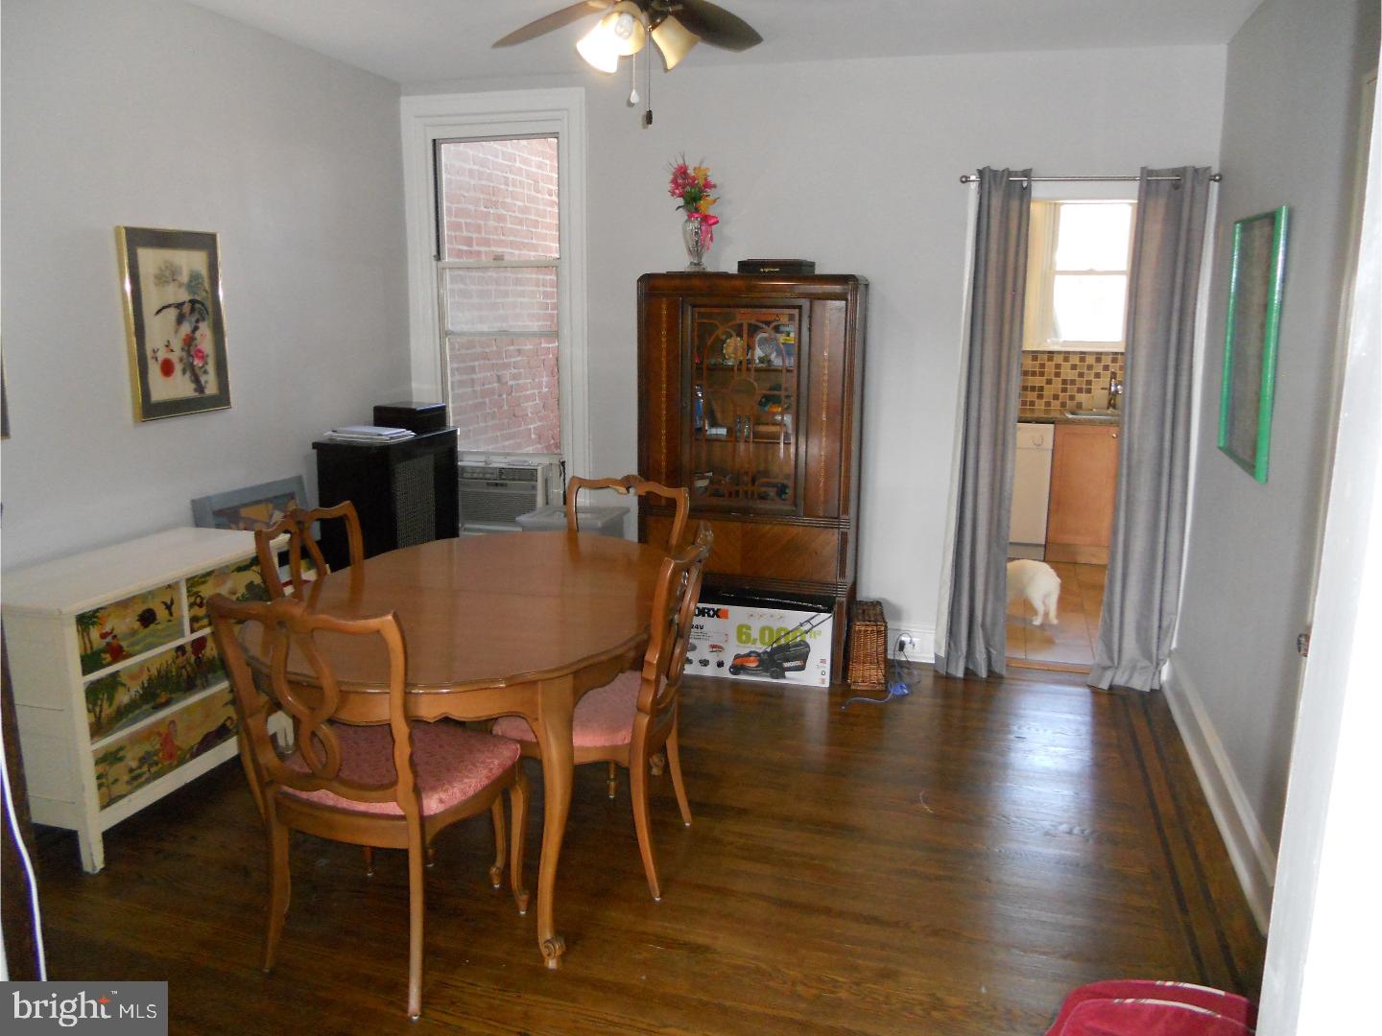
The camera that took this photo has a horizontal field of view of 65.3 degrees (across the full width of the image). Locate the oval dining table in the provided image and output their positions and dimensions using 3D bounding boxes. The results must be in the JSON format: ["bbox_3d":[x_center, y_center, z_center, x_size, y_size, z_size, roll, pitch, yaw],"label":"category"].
[{"bbox_3d":[-0.587,0.578,3.193,1.100,0.764,1.620,2,12,10],"label":"oval dining table"}]

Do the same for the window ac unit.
[{"bbox_3d":[-0.874,-0.139,5.425,0.450,0.310,0.400,4,12,16],"label":"window ac unit"}]

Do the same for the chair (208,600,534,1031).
[{"bbox_3d":[-0.741,0.597,2.596,0.509,0.968,0.536,5,12,20],"label":"chair"}]

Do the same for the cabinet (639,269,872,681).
[{"bbox_3d":[0.260,-0.175,4.625,0.930,1.675,0.365,3,12,15],"label":"cabinet"}]

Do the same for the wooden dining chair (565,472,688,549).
[{"bbox_3d":[-0.356,0.372,3.709,0.509,0.968,0.536,6,13,27],"label":"wooden dining chair"}]

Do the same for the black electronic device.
[{"bbox_3d":[-1.240,-0.448,4.786,0.260,0.105,0.250,6,13,24],"label":"black electronic device"}]

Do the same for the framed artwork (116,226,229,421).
[{"bbox_3d":[-1.734,-0.655,3.637,0.033,0.625,0.440,3,12,15],"label":"framed artwork"}]

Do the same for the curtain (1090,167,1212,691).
[{"bbox_3d":[1.823,-0.304,4.259,0.295,2.070,0.120,3,12,15],"label":"curtain"}]

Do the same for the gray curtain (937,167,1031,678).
[{"bbox_3d":[1.227,-0.354,4.487,0.280,2.110,0.120,4,12,16],"label":"gray curtain"}]

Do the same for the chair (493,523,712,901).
[{"bbox_3d":[-0.245,0.509,3.062,0.540,0.956,0.510,3,12,14],"label":"chair"}]

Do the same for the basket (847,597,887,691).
[{"bbox_3d":[0.763,0.541,4.622,0.155,0.295,0.330,2,11,10],"label":"basket"}]

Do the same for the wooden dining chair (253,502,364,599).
[{"bbox_3d":[-0.904,0.468,3.244,0.540,0.956,0.510,4,12,18],"label":"wooden dining chair"}]

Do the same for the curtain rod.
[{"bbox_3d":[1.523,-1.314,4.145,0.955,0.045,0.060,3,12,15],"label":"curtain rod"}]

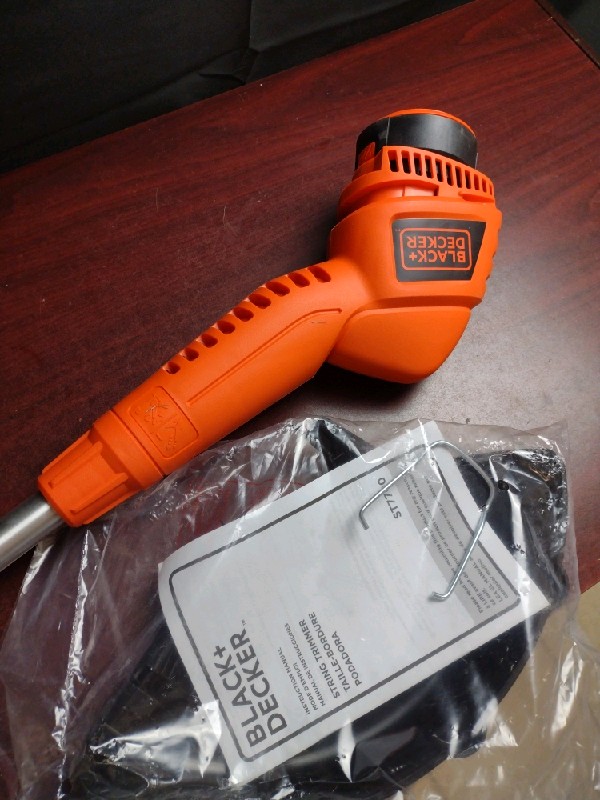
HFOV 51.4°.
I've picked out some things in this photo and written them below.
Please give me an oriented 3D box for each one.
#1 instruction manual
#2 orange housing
[{"bbox_3d":[0.030,0.119,0.405,0.218,0.008,0.142,-26,64,-7],"label":"instruction manual"},{"bbox_3d":[0.002,-0.059,0.440,0.416,0.125,0.177,-39,71,-14],"label":"orange housing"}]

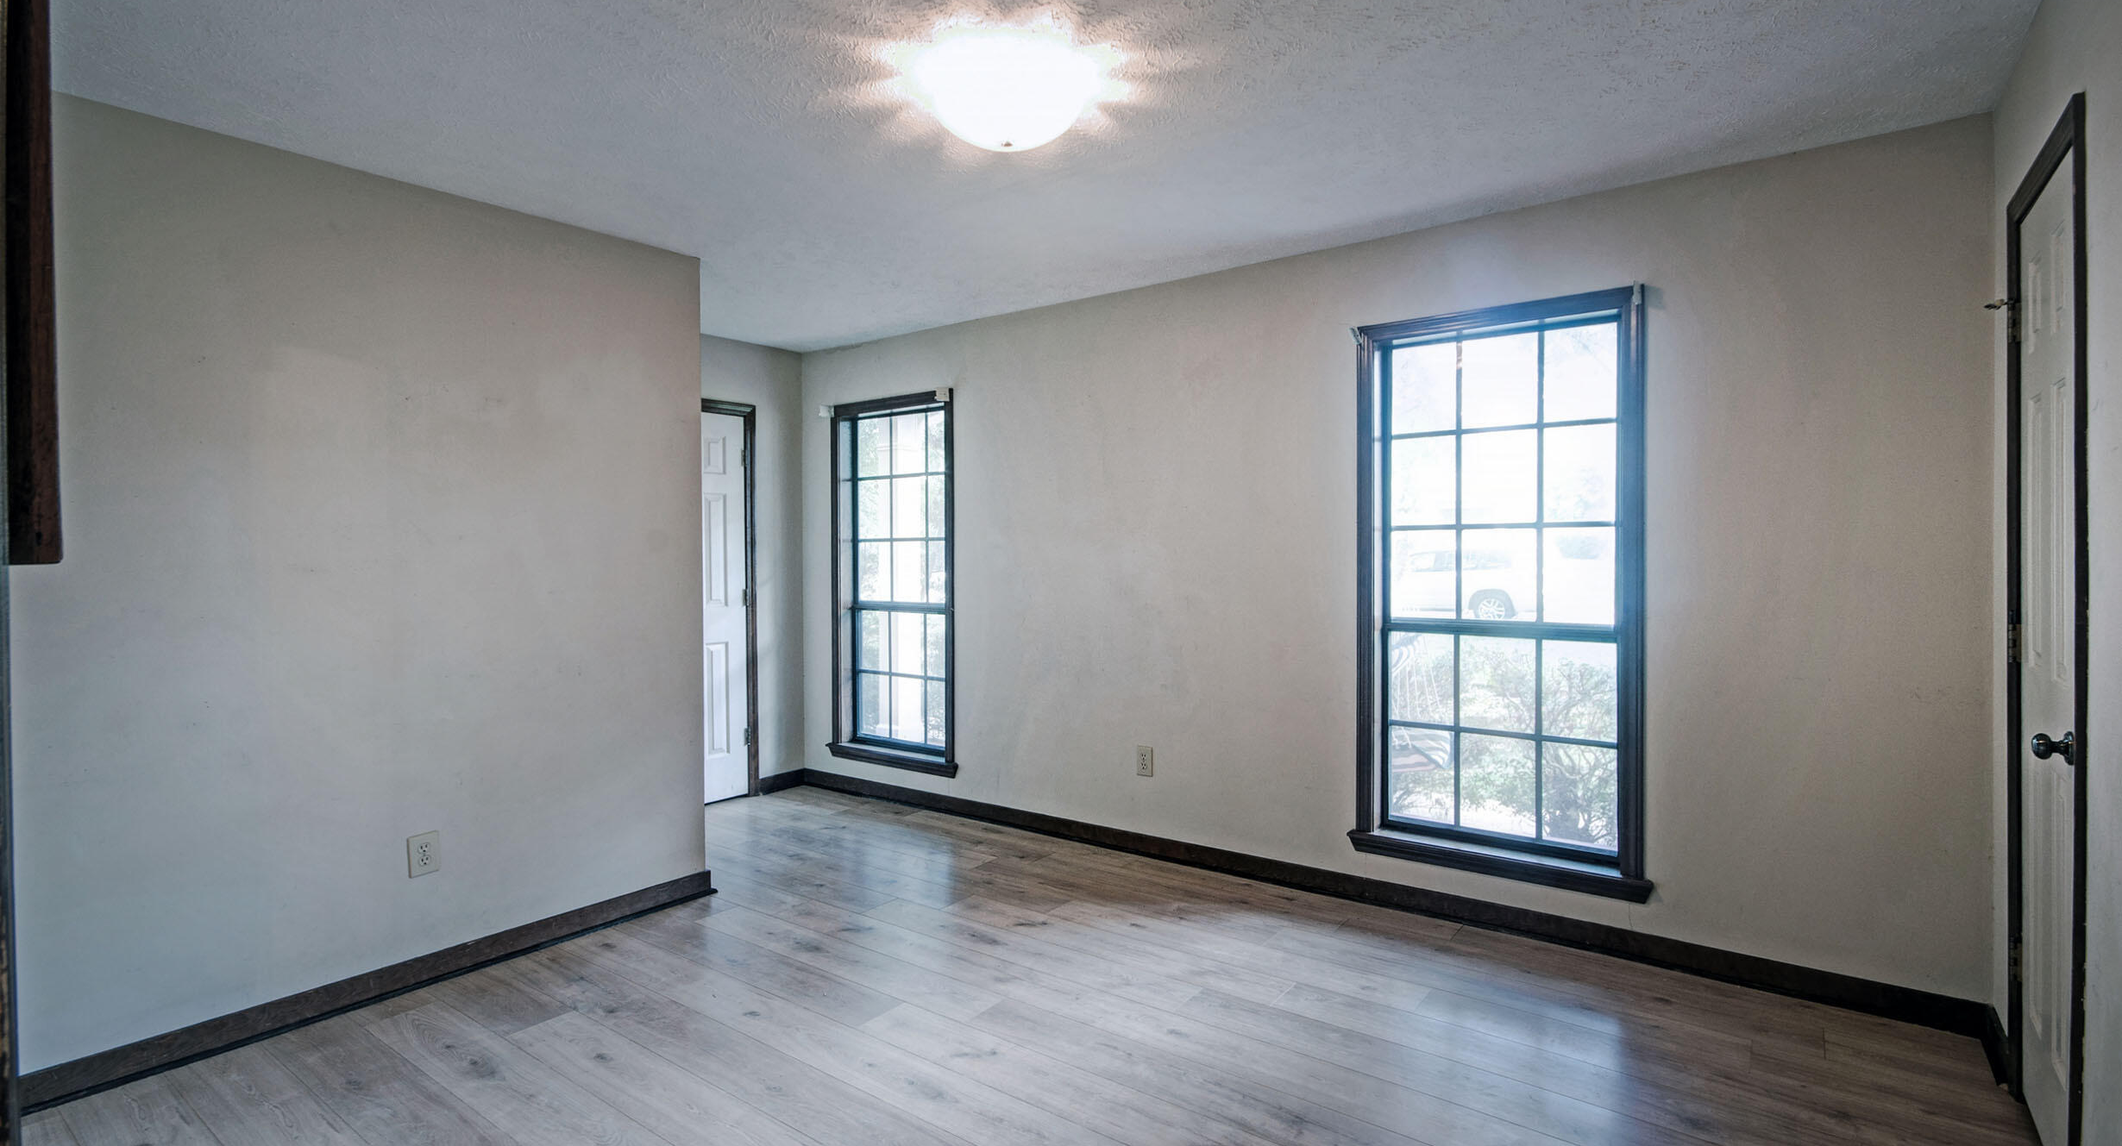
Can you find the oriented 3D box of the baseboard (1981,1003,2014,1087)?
[{"bbox_3d":[2.336,1.189,2.214,0.028,0.100,0.290,0,1,39],"label":"baseboard"}]

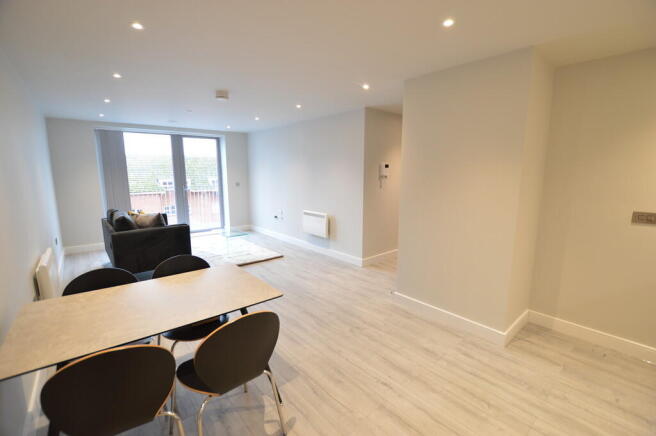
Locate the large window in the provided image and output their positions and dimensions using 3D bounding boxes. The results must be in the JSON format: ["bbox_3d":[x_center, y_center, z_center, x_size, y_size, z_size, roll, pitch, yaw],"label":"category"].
[{"bbox_3d":[-3.548,-0.717,6.182,2.280,2.250,0.120,-7,11,-37],"label":"large window"}]

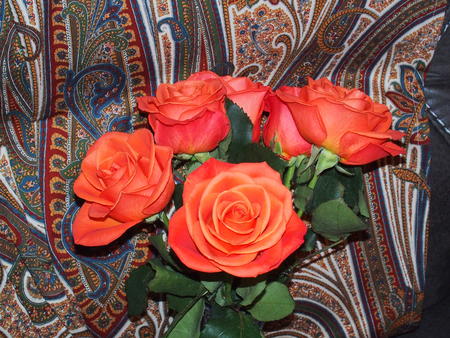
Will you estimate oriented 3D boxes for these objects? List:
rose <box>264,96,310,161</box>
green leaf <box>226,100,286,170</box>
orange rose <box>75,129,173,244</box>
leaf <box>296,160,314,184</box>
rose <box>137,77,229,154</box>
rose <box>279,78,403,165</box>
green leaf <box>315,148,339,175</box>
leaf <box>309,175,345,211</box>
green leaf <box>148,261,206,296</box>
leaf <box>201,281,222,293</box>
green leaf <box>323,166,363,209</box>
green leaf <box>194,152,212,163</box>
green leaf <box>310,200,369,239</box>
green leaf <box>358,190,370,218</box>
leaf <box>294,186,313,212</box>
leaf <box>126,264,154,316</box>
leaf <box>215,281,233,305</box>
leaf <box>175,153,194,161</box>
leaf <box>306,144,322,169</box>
[{"bbox_3d":[0.055,-0.037,0.655,0.052,0.060,0.052,0,12,0],"label":"rose"},{"bbox_3d":[0.020,-0.021,0.530,0.039,0.048,0.014,0,18,0],"label":"green leaf"},{"bbox_3d":[-0.065,0.012,0.520,0.066,0.052,0.068,2,67,30],"label":"orange rose"},{"bbox_3d":[0.063,0.003,0.635,0.014,0.006,0.020,11,70,4],"label":"leaf"},{"bbox_3d":[-0.027,-0.036,0.530,0.060,0.050,0.058,-5,25,0],"label":"rose"},{"bbox_3d":[0.076,-0.031,0.530,0.078,0.053,0.068,13,24,0],"label":"rose"},{"bbox_3d":[0.077,-0.006,0.610,0.016,0.008,0.021,30,77,1],"label":"green leaf"},{"bbox_3d":[0.068,0.016,0.540,0.024,0.024,0.009,0,18,0],"label":"leaf"},{"bbox_3d":[-0.036,0.082,0.600,0.043,0.008,0.022,14,70,5],"label":"green leaf"},{"bbox_3d":[-0.008,0.073,0.500,0.014,0.009,0.005,0,18,0],"label":"leaf"},{"bbox_3d":[0.080,0.013,0.550,0.027,0.029,0.010,0,18,0],"label":"green leaf"},{"bbox_3d":[-0.014,-0.008,0.530,0.012,0.009,0.005,14,24,4],"label":"green leaf"},{"bbox_3d":[0.075,0.033,0.530,0.037,0.027,0.010,0,18,0],"label":"green leaf"},{"bbox_3d":[0.111,0.028,0.645,0.013,0.006,0.026,-14,75,-23],"label":"green leaf"},{"bbox_3d":[0.052,0.020,0.535,0.012,0.017,0.006,0,18,0],"label":"leaf"},{"bbox_3d":[-0.064,0.093,0.615,0.022,0.007,0.042,9,66,-3],"label":"leaf"},{"bbox_3d":[-0.001,0.090,0.580,0.013,0.007,0.018,6,73,2],"label":"leaf"},{"bbox_3d":[-0.032,-0.010,0.630,0.016,0.006,0.008,0,60,0],"label":"leaf"},{"bbox_3d":[0.068,-0.008,0.615,0.009,0.006,0.021,30,84,24],"label":"leaf"}]

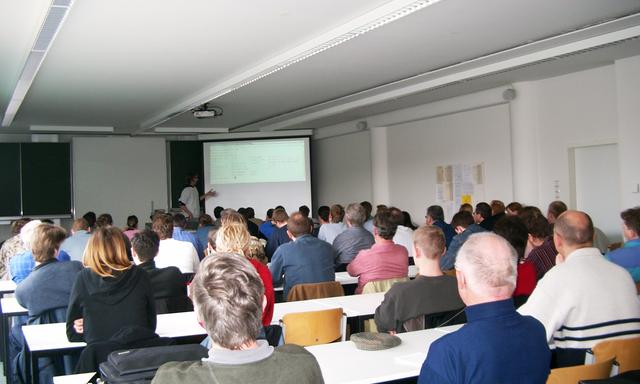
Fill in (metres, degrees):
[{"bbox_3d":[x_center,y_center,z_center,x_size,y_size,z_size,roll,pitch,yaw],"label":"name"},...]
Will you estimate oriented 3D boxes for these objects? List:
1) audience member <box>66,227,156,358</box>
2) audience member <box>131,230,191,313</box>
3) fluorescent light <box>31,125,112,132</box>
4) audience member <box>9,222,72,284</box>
[{"bbox_3d":[-1.115,0.848,3.471,0.460,1.330,0.750,-1,-1,-27],"label":"audience member"},{"bbox_3d":[-1.263,0.900,4.958,0.530,1.260,0.750,-1,-1,-27],"label":"audience member"},{"bbox_3d":[-4.625,-1.179,12.814,1.480,0.090,0.150,-1,-1,-27],"label":"fluorescent light"},{"bbox_3d":[-2.477,0.916,6.050,0.540,1.340,0.800,-1,0,-23],"label":"audience member"}]

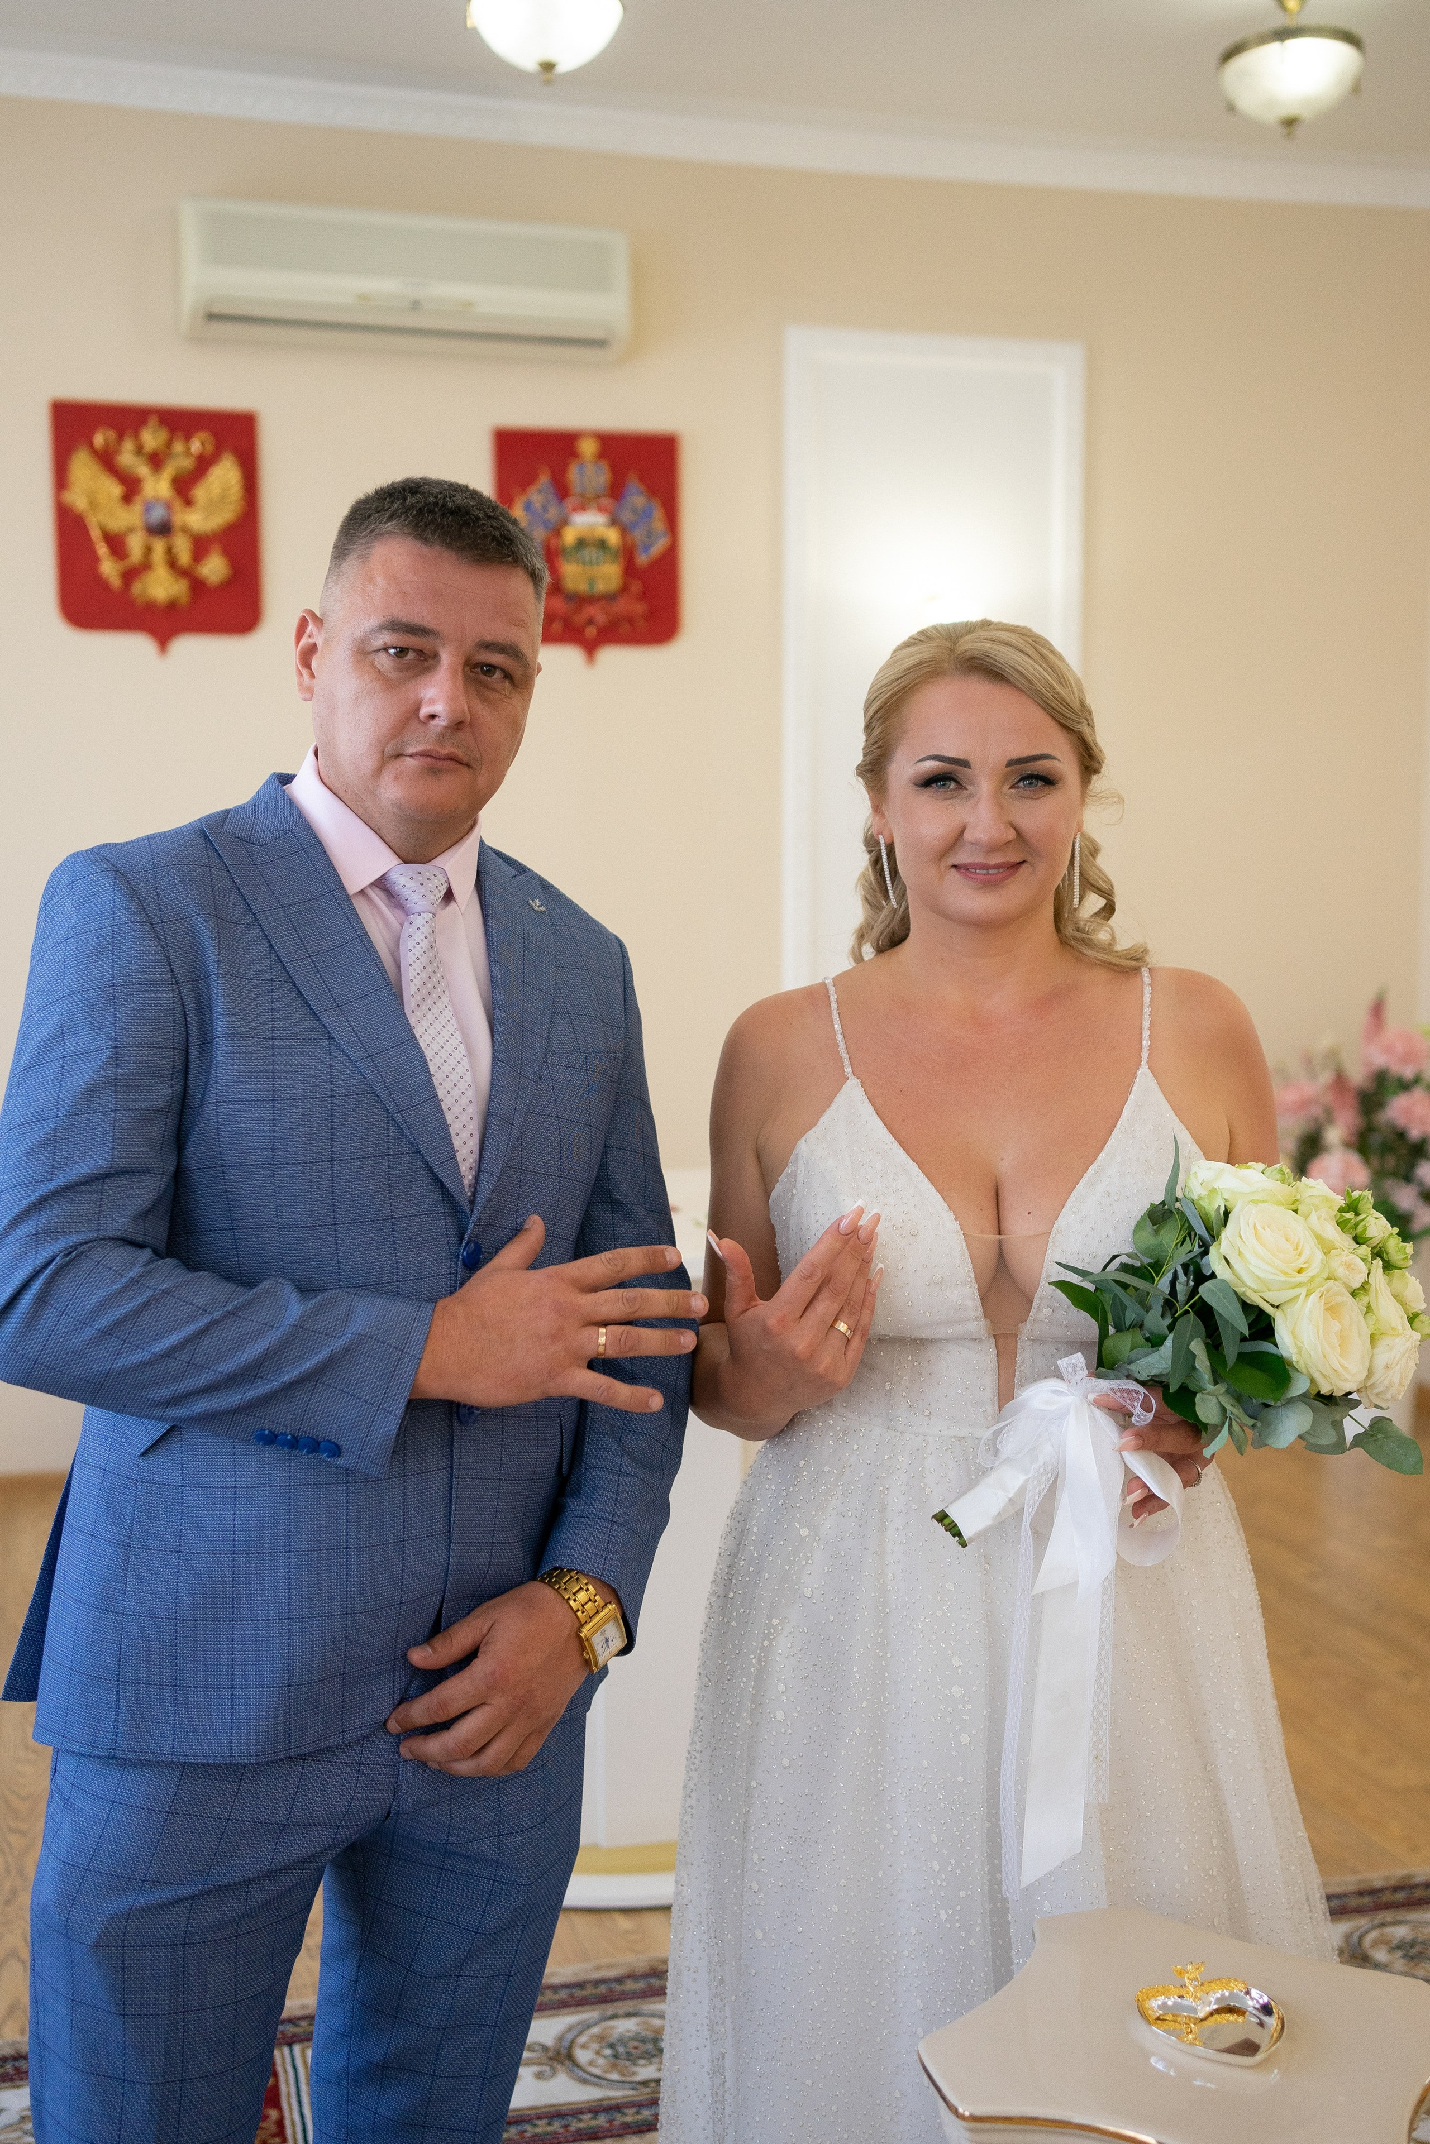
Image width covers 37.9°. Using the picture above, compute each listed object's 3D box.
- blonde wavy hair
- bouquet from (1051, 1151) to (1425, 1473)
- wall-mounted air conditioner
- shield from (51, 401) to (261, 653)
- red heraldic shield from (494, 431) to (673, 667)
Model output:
[{"bbox_3d":[0.219,-0.210,1.600,0.225,0.260,0.240,1,7,7],"label":"blonde wavy hair"},{"bbox_3d":[0.373,0.170,1.480,0.210,0.260,0.250,-37,7,31],"label":"bouquet"},{"bbox_3d":[-0.710,-1.819,4.804,1.004,0.270,0.200,-2,7,-15],"label":"wall-mounted air conditioner"},{"bbox_3d":[-1.280,-1.246,4.803,0.452,0.550,0.040,-2,7,-15],"label":"shield"},{"bbox_3d":[-0.306,-1.271,5.060,0.450,0.538,0.040,-2,7,-15],"label":"red heraldic shield"}]

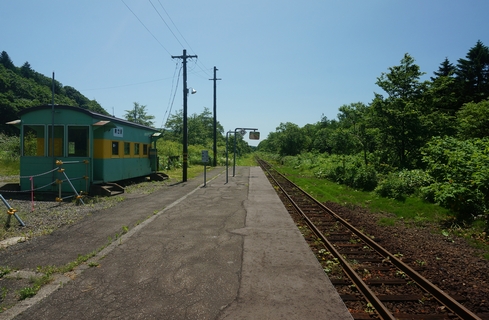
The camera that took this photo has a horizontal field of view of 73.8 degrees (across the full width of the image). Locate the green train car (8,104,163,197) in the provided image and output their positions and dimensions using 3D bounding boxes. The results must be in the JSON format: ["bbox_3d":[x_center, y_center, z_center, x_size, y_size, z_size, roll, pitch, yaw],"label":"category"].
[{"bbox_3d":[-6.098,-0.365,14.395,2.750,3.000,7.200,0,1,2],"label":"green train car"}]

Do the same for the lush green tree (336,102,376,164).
[{"bbox_3d":[10.154,-1.697,29.500,4.000,7.030,4.000,0,1,2],"label":"lush green tree"}]

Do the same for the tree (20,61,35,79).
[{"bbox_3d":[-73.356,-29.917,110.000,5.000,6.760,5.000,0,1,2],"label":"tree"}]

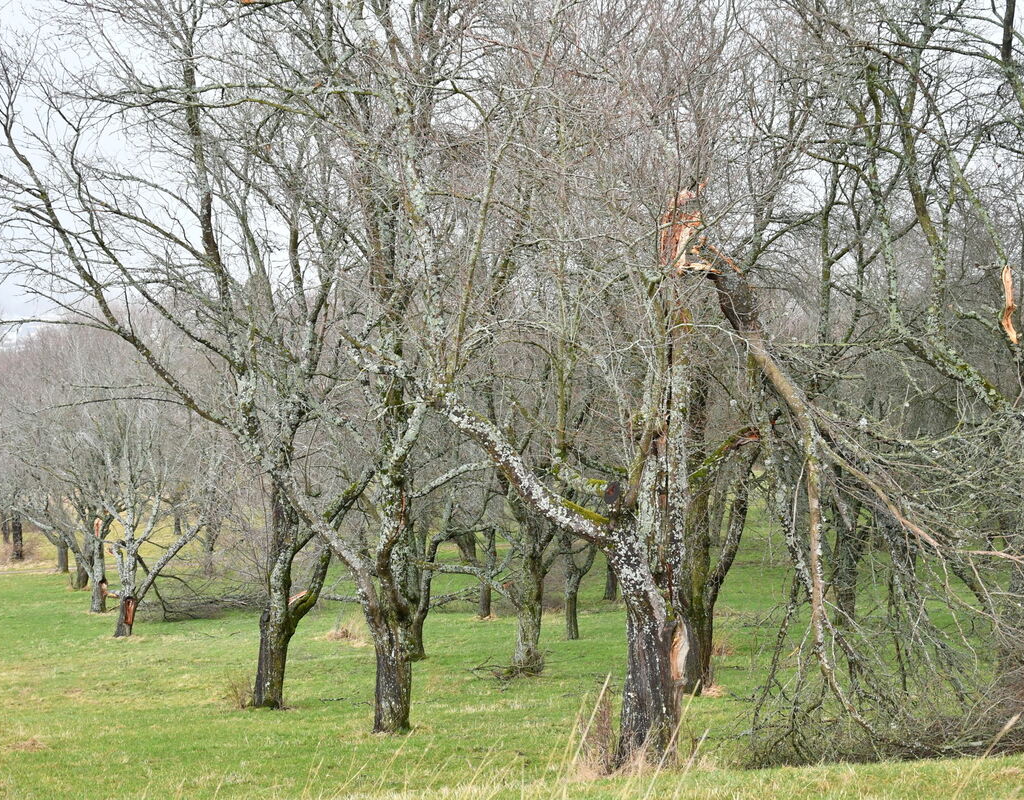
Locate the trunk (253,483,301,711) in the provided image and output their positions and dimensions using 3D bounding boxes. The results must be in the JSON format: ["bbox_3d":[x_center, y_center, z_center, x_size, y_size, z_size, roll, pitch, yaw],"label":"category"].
[{"bbox_3d":[-2.962,2.472,25.150,0.604,2.817,0.580,0,1,0],"label":"trunk"}]

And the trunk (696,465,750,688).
[{"bbox_3d":[2.929,2.468,27.960,0.811,3.132,0.650,0,1,0],"label":"trunk"}]

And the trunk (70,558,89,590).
[{"bbox_3d":[-13.416,5.413,62.030,0.558,0.993,0.480,0,1,0],"label":"trunk"}]

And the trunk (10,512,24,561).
[{"bbox_3d":[-19.040,5.256,77.000,0.539,1.848,0.480,0,0,0],"label":"trunk"}]

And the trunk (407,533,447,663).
[{"bbox_3d":[-1.399,3.231,32.720,0.654,2.127,0.500,0,1,0],"label":"trunk"}]

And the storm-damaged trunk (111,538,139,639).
[{"bbox_3d":[-8.311,4.053,43.000,0.559,2.064,0.470,0,0,0],"label":"storm-damaged trunk"}]

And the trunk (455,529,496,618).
[{"bbox_3d":[-0.839,3.990,45.990,0.966,2.070,0.650,0,1,0],"label":"trunk"}]

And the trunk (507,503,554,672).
[{"bbox_3d":[0.289,3.111,33.000,0.759,2.838,0.650,0,0,0],"label":"trunk"}]

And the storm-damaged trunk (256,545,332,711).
[{"bbox_3d":[-3.005,3.087,27.500,1.073,2.310,0.750,0,0,0],"label":"storm-damaged trunk"}]

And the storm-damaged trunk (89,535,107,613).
[{"bbox_3d":[-10.091,4.224,48.690,0.438,1.899,0.430,0,1,0],"label":"storm-damaged trunk"}]

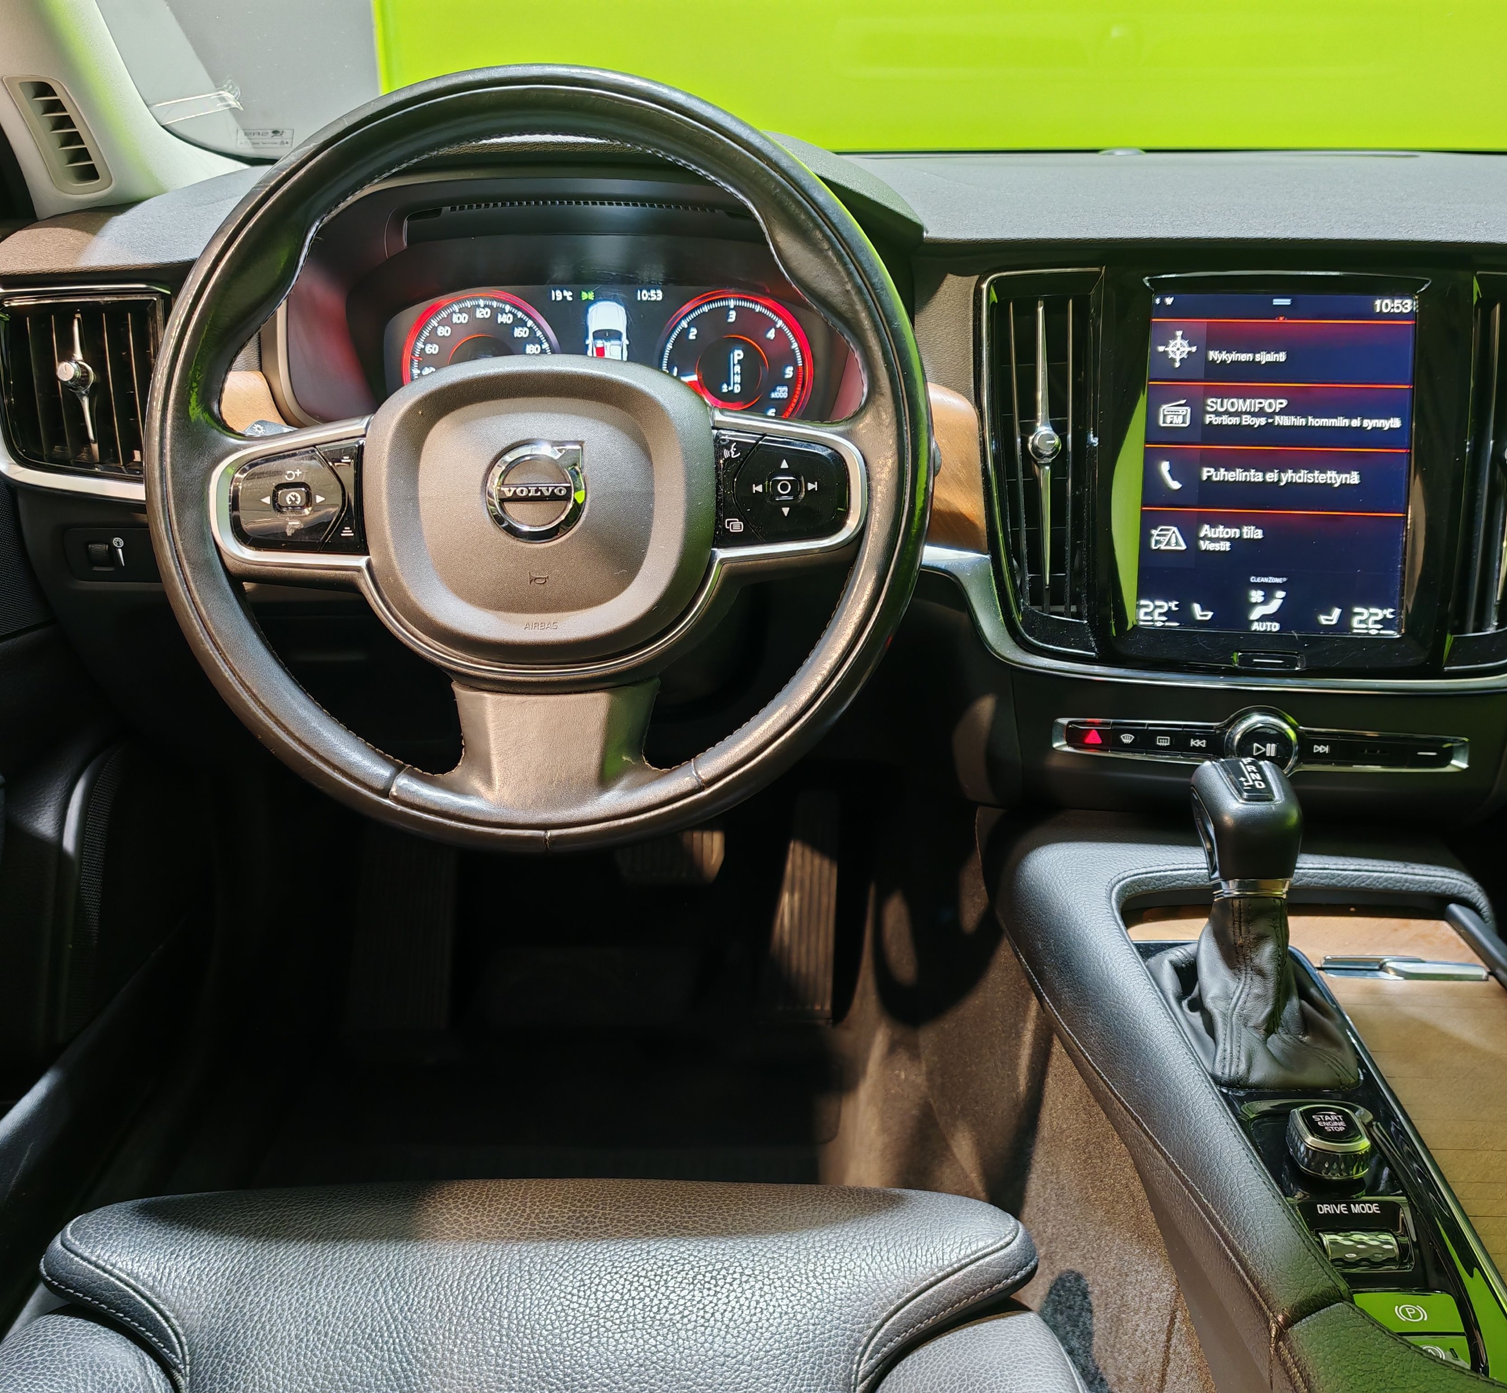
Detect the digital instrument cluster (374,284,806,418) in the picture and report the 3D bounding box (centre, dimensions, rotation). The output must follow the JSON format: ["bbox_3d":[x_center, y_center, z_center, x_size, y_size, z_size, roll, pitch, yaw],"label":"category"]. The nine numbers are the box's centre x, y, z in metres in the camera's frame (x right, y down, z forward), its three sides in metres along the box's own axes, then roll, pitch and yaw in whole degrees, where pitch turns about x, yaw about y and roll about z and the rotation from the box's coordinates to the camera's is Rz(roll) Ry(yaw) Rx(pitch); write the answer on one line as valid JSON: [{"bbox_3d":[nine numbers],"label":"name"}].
[{"bbox_3d":[-0.094,-0.211,0.943,0.292,0.112,0.030,0,8,1],"label":"digital instrument cluster"}]

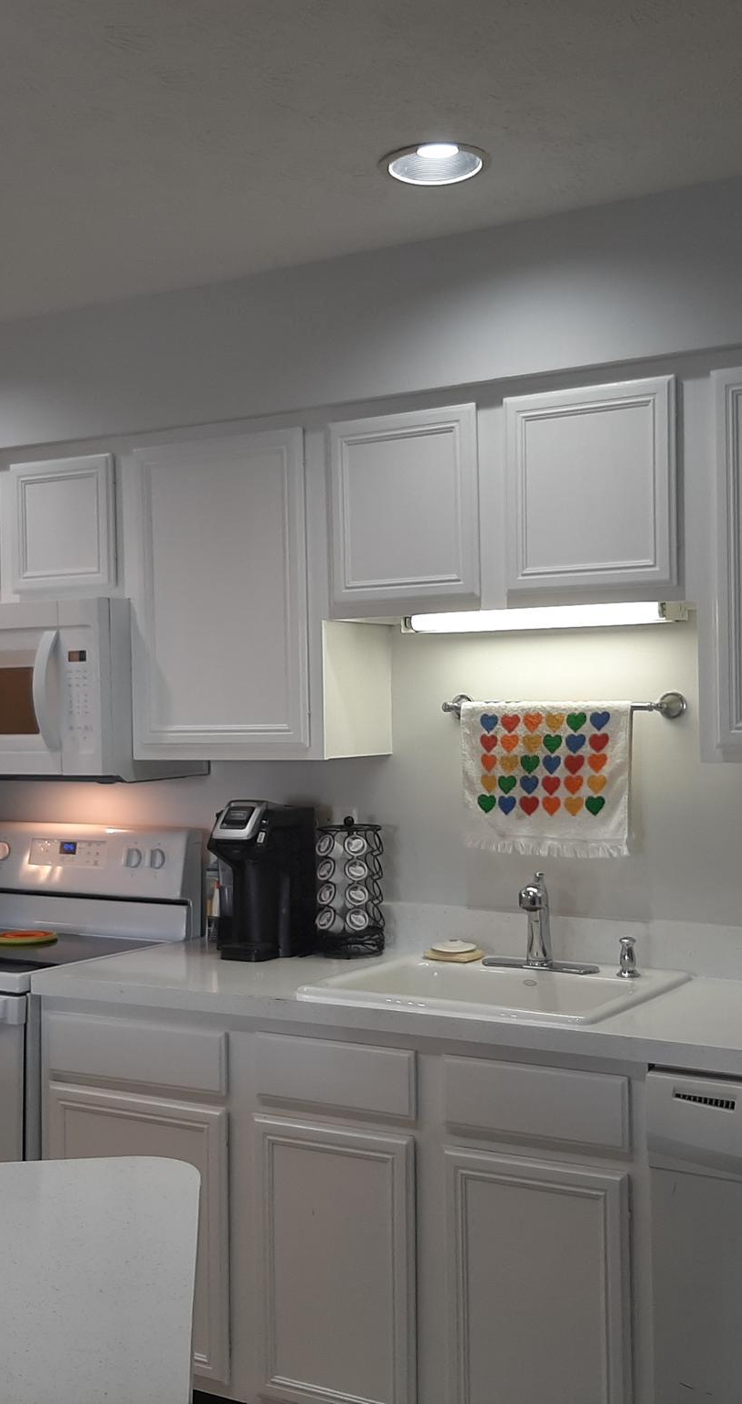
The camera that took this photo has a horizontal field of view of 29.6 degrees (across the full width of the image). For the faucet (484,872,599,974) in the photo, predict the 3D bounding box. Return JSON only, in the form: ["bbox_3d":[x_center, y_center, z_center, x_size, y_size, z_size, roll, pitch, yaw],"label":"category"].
[{"bbox_3d":[0.347,0.471,2.984,0.260,0.220,0.170,-1,-1,22],"label":"faucet"}]

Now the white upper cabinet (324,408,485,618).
[{"bbox_3d":[0.142,-0.404,3.119,0.384,0.441,0.330,-1,-1,29],"label":"white upper cabinet"}]

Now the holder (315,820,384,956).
[{"bbox_3d":[-0.053,0.433,3.291,0.157,0.320,0.157,0,-1,0],"label":"holder"}]

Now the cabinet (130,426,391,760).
[{"bbox_3d":[-0.264,-0.246,3.340,0.530,0.763,0.330,-1,-1,29],"label":"cabinet"}]

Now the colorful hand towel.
[{"bbox_3d":[0.381,0.166,3.075,0.400,0.335,0.050,-1,-1,29],"label":"colorful hand towel"}]

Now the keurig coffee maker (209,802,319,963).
[{"bbox_3d":[-0.273,0.420,3.351,0.195,0.355,0.245,-1,-1,29],"label":"keurig coffee maker"}]

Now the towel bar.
[{"bbox_3d":[0.409,0.011,3.094,0.550,0.062,0.085,-1,-1,29],"label":"towel bar"}]

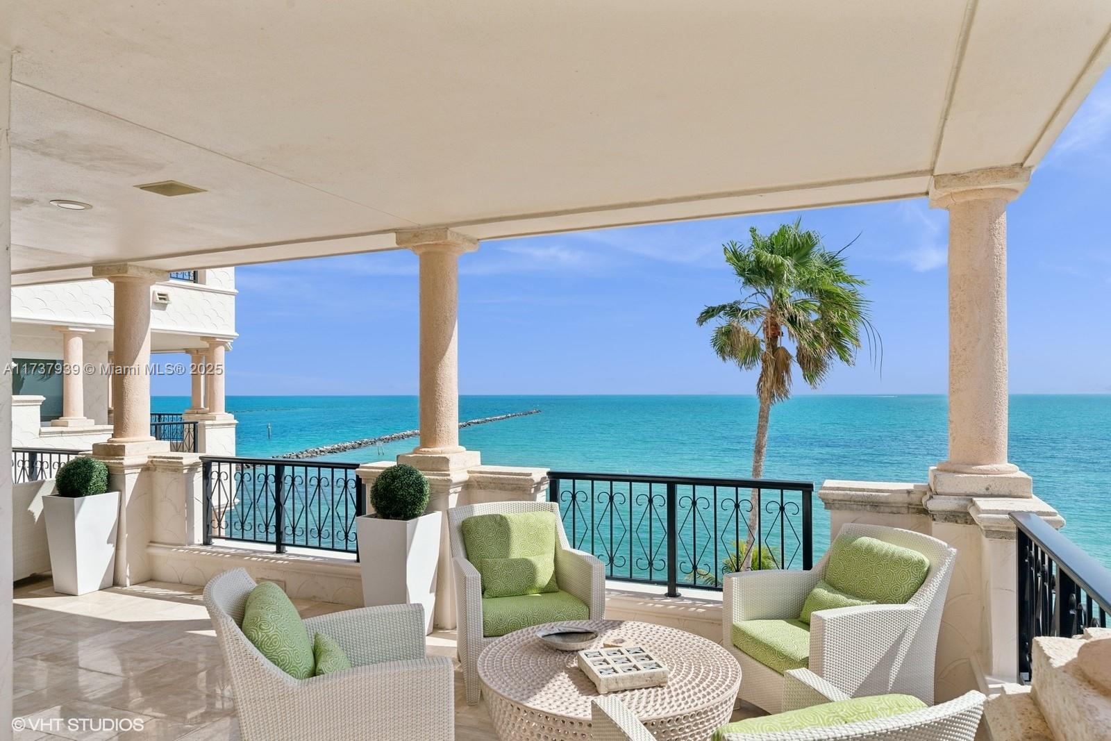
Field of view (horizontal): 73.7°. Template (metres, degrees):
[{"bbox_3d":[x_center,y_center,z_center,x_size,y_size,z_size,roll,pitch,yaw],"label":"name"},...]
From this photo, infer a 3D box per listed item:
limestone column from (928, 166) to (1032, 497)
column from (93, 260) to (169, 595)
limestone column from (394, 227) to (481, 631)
[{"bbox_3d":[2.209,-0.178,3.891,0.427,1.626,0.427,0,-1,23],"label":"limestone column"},{"bbox_3d":[-3.721,0.441,6.502,0.442,2.702,0.442,0,-1,23],"label":"column"},{"bbox_3d":[-0.816,0.400,5.196,0.442,2.702,0.442,0,-1,23],"label":"limestone column"}]

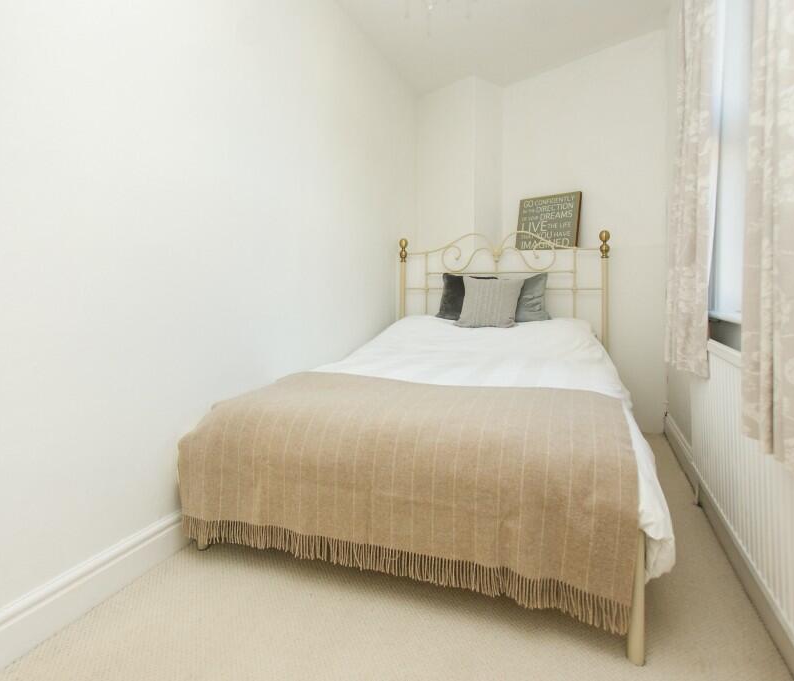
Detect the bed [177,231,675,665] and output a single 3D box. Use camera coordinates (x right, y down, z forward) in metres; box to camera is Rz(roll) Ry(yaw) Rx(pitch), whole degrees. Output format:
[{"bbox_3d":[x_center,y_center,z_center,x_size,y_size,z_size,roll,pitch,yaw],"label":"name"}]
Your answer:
[{"bbox_3d":[0.308,0.011,2.068,1.480,1.240,2.060,2,7,22],"label":"bed"}]

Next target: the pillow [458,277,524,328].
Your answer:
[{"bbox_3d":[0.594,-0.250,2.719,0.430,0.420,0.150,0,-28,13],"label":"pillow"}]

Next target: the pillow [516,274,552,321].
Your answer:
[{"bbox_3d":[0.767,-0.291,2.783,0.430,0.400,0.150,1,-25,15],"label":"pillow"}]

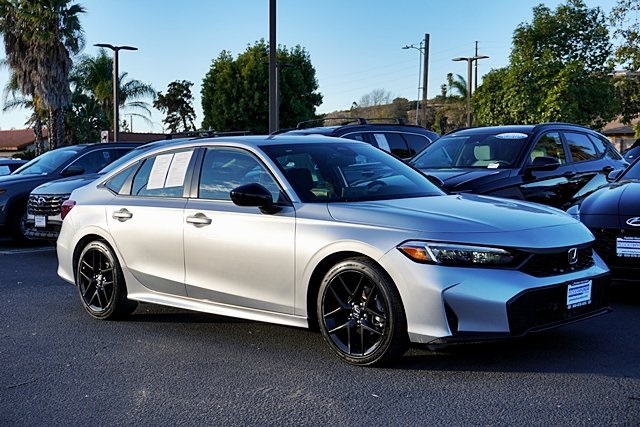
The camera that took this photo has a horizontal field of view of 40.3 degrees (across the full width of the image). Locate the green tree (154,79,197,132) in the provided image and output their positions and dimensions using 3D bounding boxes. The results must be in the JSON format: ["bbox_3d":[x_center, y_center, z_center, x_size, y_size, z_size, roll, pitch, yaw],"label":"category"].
[{"bbox_3d":[-8.292,-4.247,50.000,2.500,6.771,2.500,-1,2,0],"label":"green tree"}]

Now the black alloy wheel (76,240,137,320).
[{"bbox_3d":[-1.702,0.527,7.038,0.645,0.645,0.235,1,2,44],"label":"black alloy wheel"}]

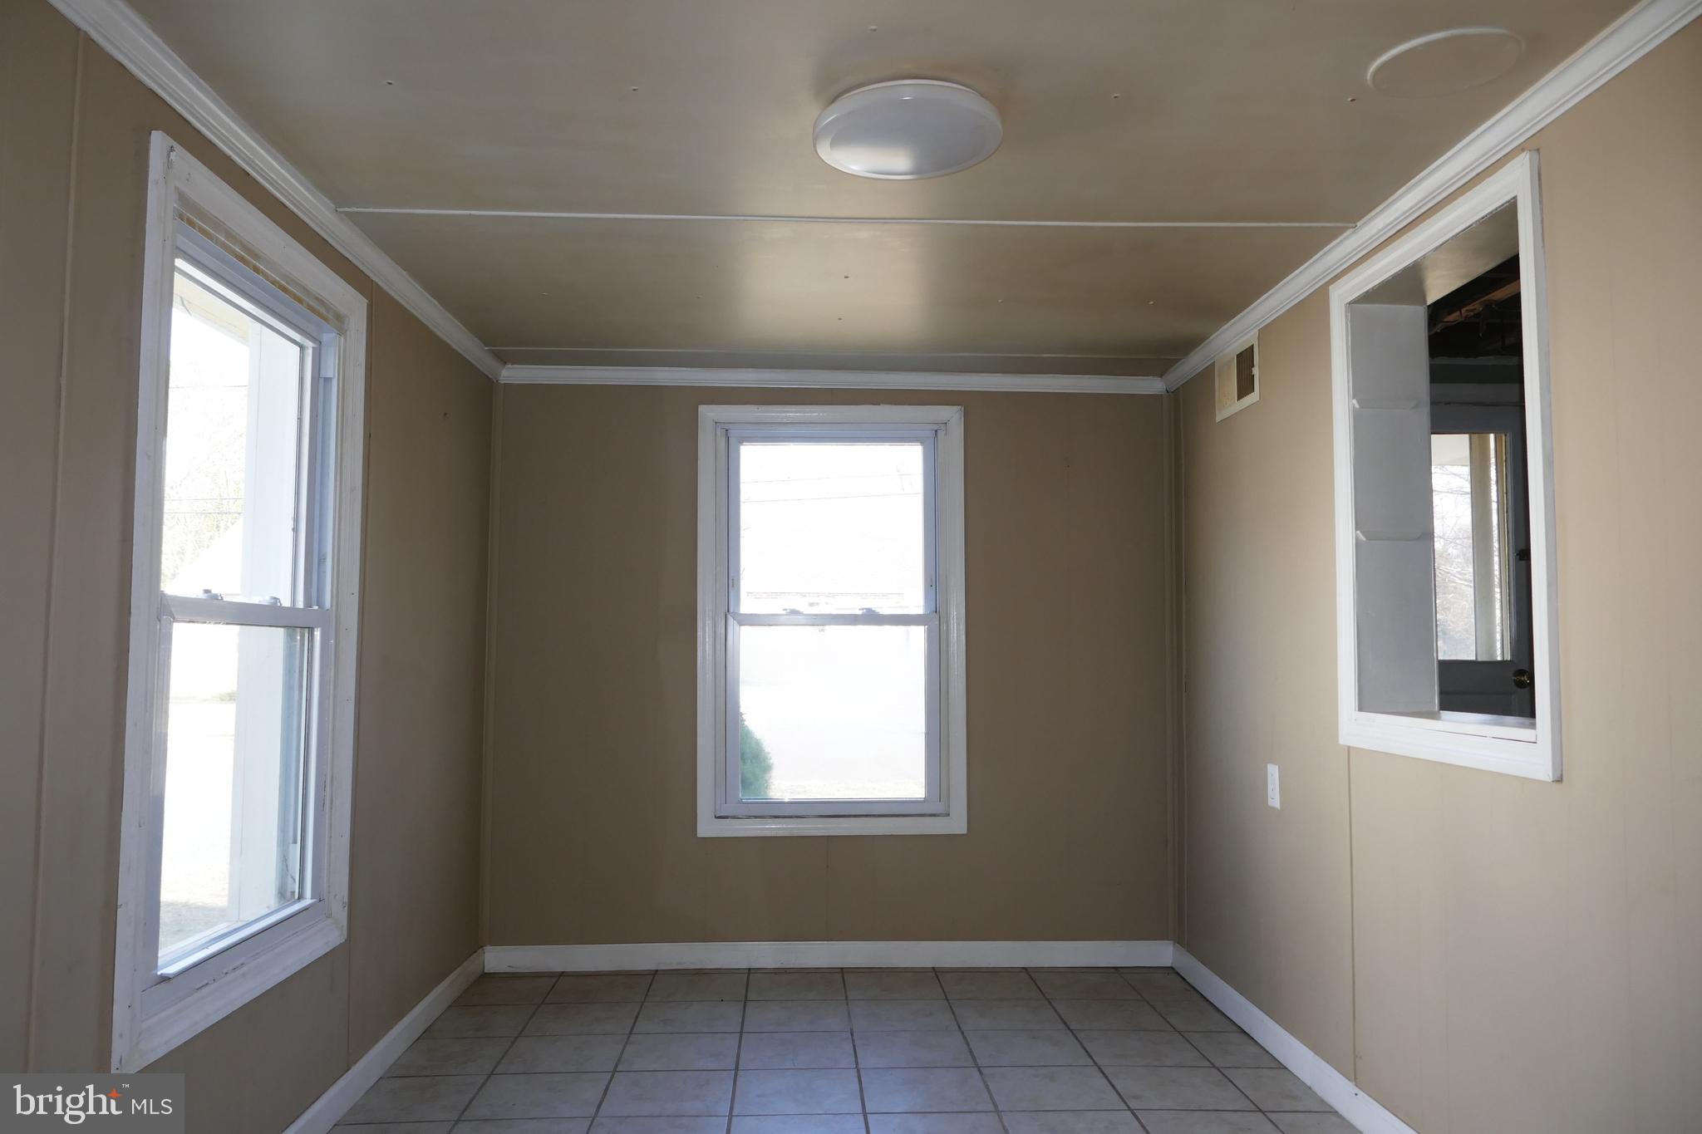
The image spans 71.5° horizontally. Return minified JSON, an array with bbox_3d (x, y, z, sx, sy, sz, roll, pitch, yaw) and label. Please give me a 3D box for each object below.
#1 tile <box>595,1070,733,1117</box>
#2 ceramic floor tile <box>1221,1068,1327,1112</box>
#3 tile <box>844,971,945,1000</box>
[{"bbox_3d":[-0.447,1.304,2.909,0.306,0.010,0.306,0,-4,-3],"label":"tile"},{"bbox_3d":[1.051,1.302,2.953,0.168,0.010,0.301,0,-4,-3],"label":"ceramic floor tile"},{"bbox_3d":[0.139,1.371,3.856,0.308,0.010,0.304,0,-4,-2],"label":"tile"}]

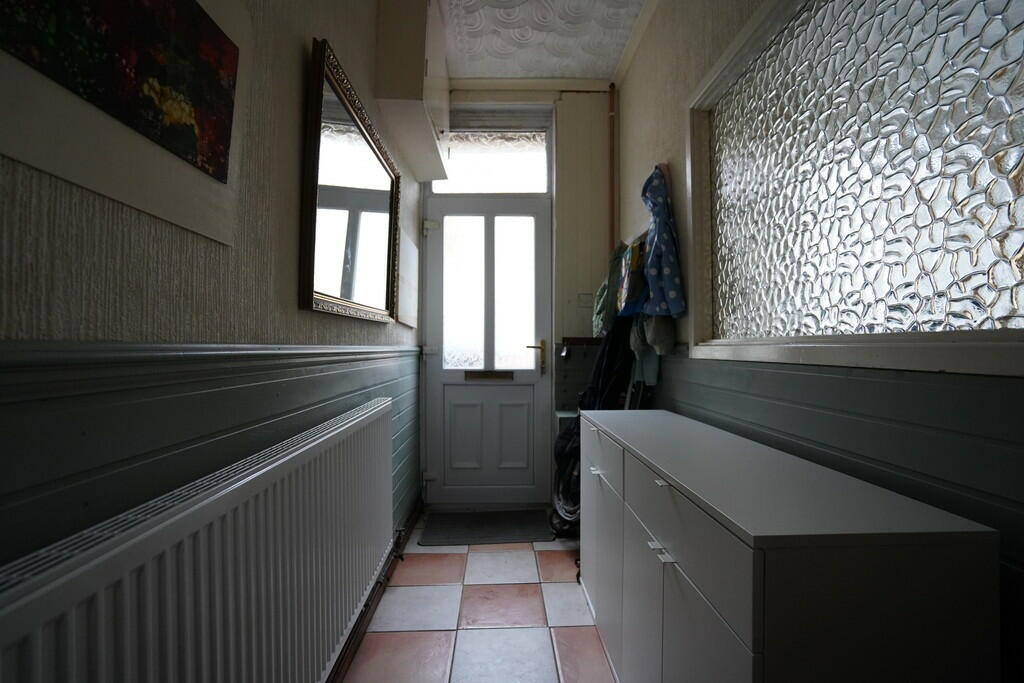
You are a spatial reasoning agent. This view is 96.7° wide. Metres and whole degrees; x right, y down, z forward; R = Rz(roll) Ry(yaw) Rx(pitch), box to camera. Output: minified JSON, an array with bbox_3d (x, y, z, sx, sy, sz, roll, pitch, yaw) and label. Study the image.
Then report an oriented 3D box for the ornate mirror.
[{"bbox_3d":[-0.545,-0.440,1.682,0.040,0.713,0.957,2,0,-2],"label":"ornate mirror"}]

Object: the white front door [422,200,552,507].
[{"bbox_3d":[-0.152,0.059,2.955,0.830,1.960,0.060,0,-1,-1],"label":"white front door"}]

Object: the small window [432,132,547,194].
[{"bbox_3d":[-0.143,-1.151,2.963,0.745,0.400,0.030,0,-1,-1],"label":"small window"}]

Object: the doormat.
[{"bbox_3d":[-0.135,1.084,2.667,0.748,0.012,0.447,0,-1,-5],"label":"doormat"}]

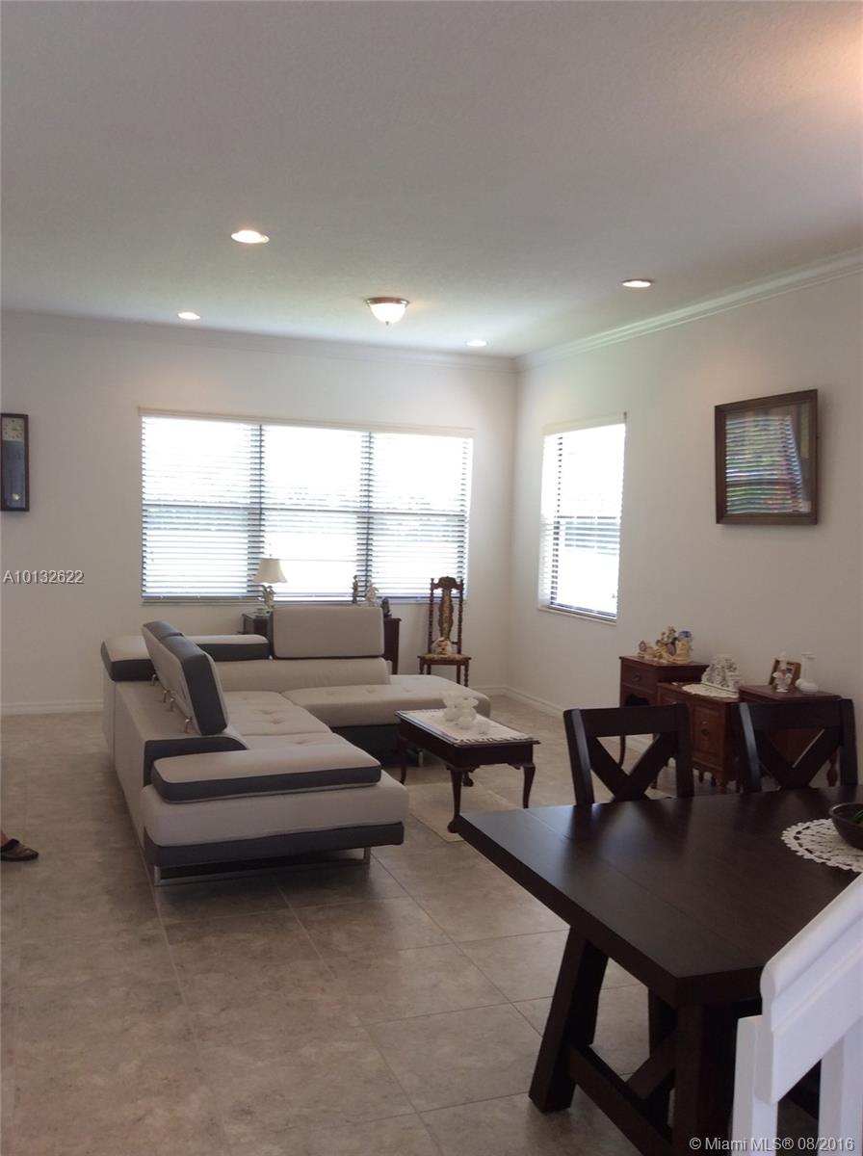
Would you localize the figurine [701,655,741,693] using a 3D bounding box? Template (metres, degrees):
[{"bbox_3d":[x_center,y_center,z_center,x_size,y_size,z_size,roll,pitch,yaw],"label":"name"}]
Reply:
[{"bbox_3d":[1.653,0.538,6.281,0.100,0.183,0.285,0,4,-19],"label":"figurine"}]

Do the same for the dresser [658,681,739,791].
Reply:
[{"bbox_3d":[1.575,0.922,6.078,0.370,0.600,0.660,0,4,-20],"label":"dresser"}]

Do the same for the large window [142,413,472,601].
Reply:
[{"bbox_3d":[-0.924,-0.515,8.654,2.630,1.430,0.100,0,4,-20],"label":"large window"}]

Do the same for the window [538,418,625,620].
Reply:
[{"bbox_3d":[1.099,-0.429,8.085,0.100,1.430,1.250,0,4,-20],"label":"window"}]

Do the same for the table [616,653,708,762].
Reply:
[{"bbox_3d":[1.391,0.861,6.643,0.325,0.725,0.460,0,4,-19],"label":"table"}]

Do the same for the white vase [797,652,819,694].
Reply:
[{"bbox_3d":[1.879,0.474,5.495,0.110,0.190,0.090,3,4,29],"label":"white vase"}]

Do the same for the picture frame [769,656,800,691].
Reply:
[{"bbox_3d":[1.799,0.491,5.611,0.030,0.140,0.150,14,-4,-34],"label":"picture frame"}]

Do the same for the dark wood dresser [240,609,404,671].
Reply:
[{"bbox_3d":[-0.870,0.681,8.761,1.190,0.745,0.440,0,4,-19],"label":"dark wood dresser"}]

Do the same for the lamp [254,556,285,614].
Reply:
[{"bbox_3d":[-1.275,0.071,8.633,0.250,0.470,0.260,0,4,-19],"label":"lamp"}]

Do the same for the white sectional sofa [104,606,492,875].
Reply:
[{"bbox_3d":[-0.628,0.750,6.330,2.295,0.900,3.150,0,4,-19],"label":"white sectional sofa"}]

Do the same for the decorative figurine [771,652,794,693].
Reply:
[{"bbox_3d":[1.780,0.475,5.576,0.105,0.195,0.100,0,4,-19],"label":"decorative figurine"}]

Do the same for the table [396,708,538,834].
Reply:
[{"bbox_3d":[0.171,1.014,5.899,0.470,0.455,0.960,0,4,-19],"label":"table"}]

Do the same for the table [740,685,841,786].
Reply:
[{"bbox_3d":[1.777,0.914,5.516,0.370,0.696,0.390,0,4,-20],"label":"table"}]

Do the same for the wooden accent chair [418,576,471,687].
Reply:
[{"bbox_3d":[0.119,0.524,8.963,0.430,1.075,0.440,1,3,1],"label":"wooden accent chair"}]

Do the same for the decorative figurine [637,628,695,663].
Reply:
[{"bbox_3d":[1.416,0.403,6.619,0.170,0.185,0.310,0,4,-20],"label":"decorative figurine"}]

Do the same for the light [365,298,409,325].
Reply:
[{"bbox_3d":[-0.277,-1.643,6.762,0.280,0.150,0.280,1,4,0],"label":"light"}]

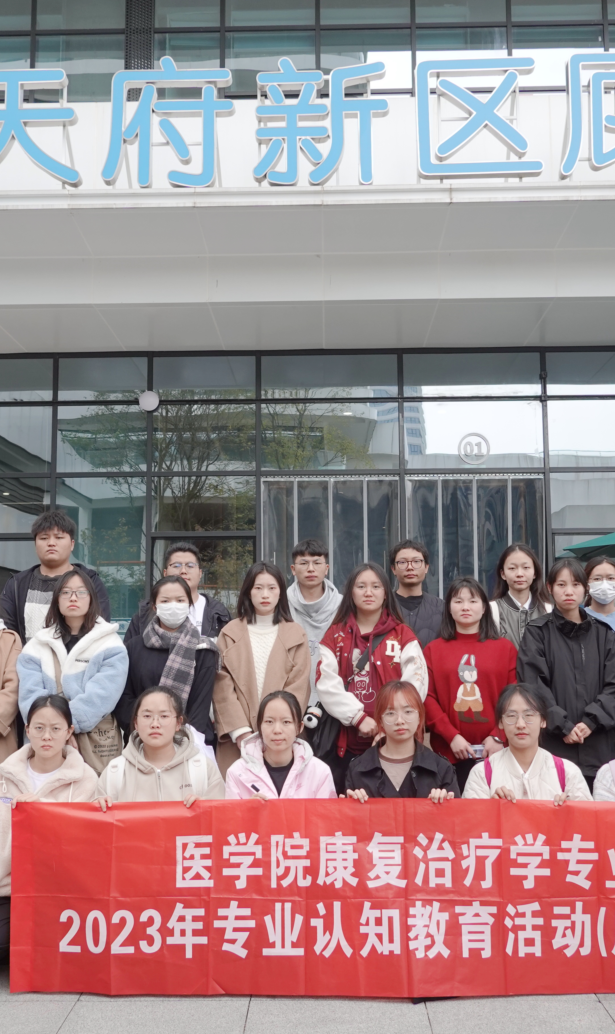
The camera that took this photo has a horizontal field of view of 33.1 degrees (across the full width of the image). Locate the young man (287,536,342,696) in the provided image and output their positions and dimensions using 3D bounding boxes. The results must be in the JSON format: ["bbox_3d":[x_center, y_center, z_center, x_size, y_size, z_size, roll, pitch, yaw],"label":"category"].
[{"bbox_3d":[0.023,0.983,5.347,0.500,1.747,0.330,0,-6,0],"label":"young man"}]

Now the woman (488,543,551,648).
[{"bbox_3d":[1.124,0.979,5.314,0.460,1.694,0.320,-1,-6,8],"label":"woman"}]

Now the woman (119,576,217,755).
[{"bbox_3d":[-0.662,1.045,4.913,0.480,1.518,0.340,0,-6,-7],"label":"woman"}]

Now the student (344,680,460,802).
[{"bbox_3d":[0.359,1.164,3.921,0.480,1.089,0.600,0,-6,0],"label":"student"}]

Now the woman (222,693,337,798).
[{"bbox_3d":[-0.101,1.223,4.152,0.520,1.038,0.660,-1,-6,1],"label":"woman"}]

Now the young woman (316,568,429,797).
[{"bbox_3d":[0.316,1.022,5.046,0.540,1.587,0.340,-1,-6,5],"label":"young woman"}]

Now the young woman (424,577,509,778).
[{"bbox_3d":[0.807,1.055,5.084,0.480,1.518,0.330,-1,-6,6],"label":"young woman"}]

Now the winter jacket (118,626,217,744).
[{"bbox_3d":[-0.653,0.792,4.825,0.470,0.586,0.310,0,-6,-5],"label":"winter jacket"}]

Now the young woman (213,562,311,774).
[{"bbox_3d":[-0.209,1.007,4.910,0.480,1.584,0.340,0,-6,-1],"label":"young woman"}]

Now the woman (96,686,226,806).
[{"bbox_3d":[-0.586,1.216,4.142,0.570,1.061,0.660,0,-6,-2],"label":"woman"}]

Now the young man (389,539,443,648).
[{"bbox_3d":[0.543,0.974,5.323,0.500,1.716,0.330,-1,-6,5],"label":"young man"}]

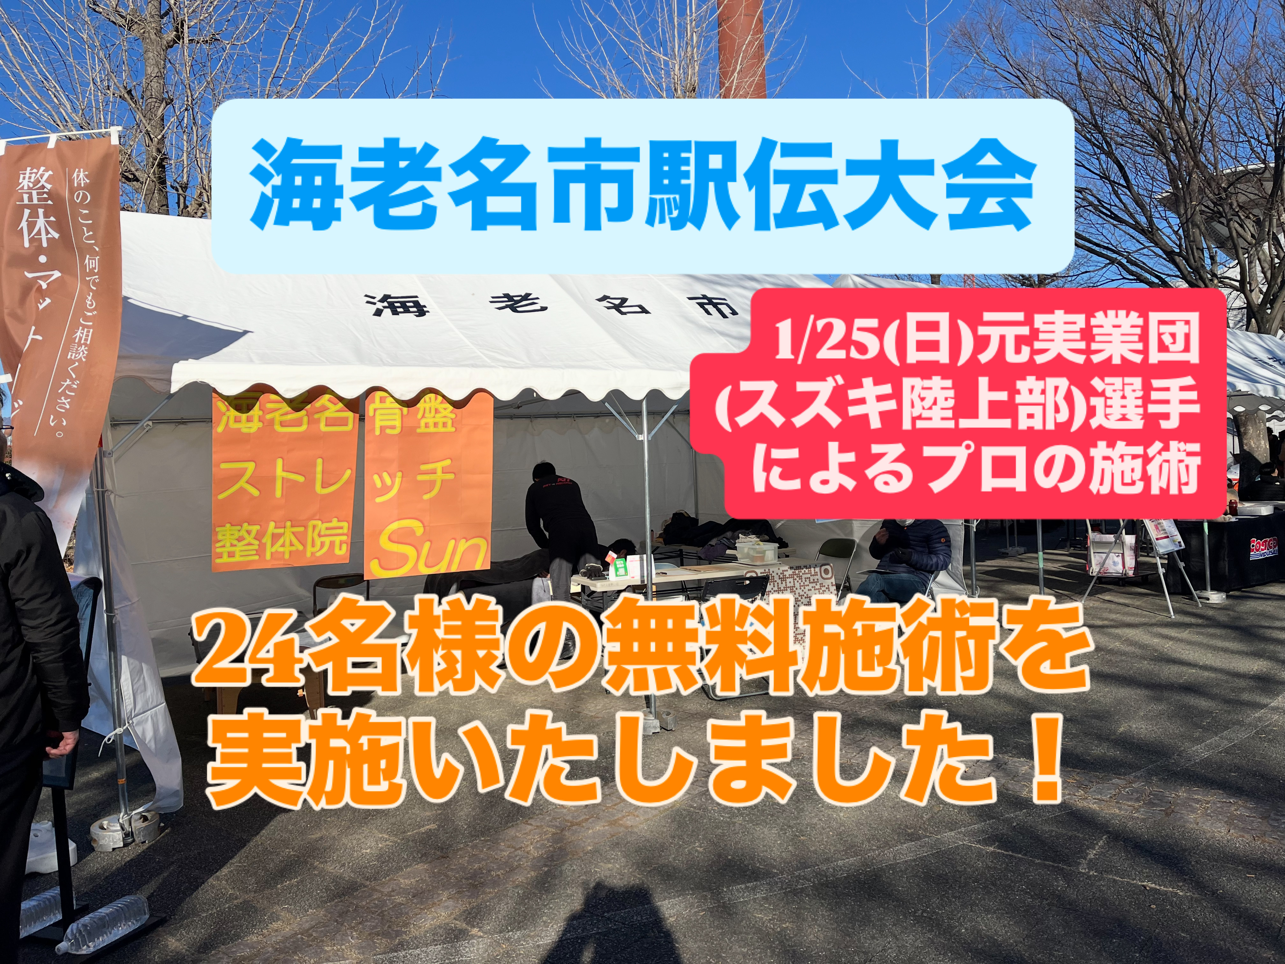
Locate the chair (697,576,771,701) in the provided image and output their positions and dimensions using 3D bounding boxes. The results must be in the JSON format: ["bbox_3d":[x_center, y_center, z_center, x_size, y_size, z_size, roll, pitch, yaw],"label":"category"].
[{"bbox_3d":[0.525,0.950,6.195,0.460,0.750,0.480,-3,3,-21],"label":"chair"}]

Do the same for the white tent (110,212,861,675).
[{"bbox_3d":[-0.872,-0.193,6.914,5.400,3.050,3.600,-4,4,-30],"label":"white tent"}]

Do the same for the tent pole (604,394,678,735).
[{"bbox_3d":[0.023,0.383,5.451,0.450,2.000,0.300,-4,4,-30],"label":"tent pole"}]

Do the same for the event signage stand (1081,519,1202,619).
[{"bbox_3d":[4.258,0.397,8.276,0.800,1.360,0.680,1,4,44],"label":"event signage stand"}]

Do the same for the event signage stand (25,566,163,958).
[{"bbox_3d":[-1.974,0.947,3.242,0.440,1.230,0.480,-1,3,26],"label":"event signage stand"}]

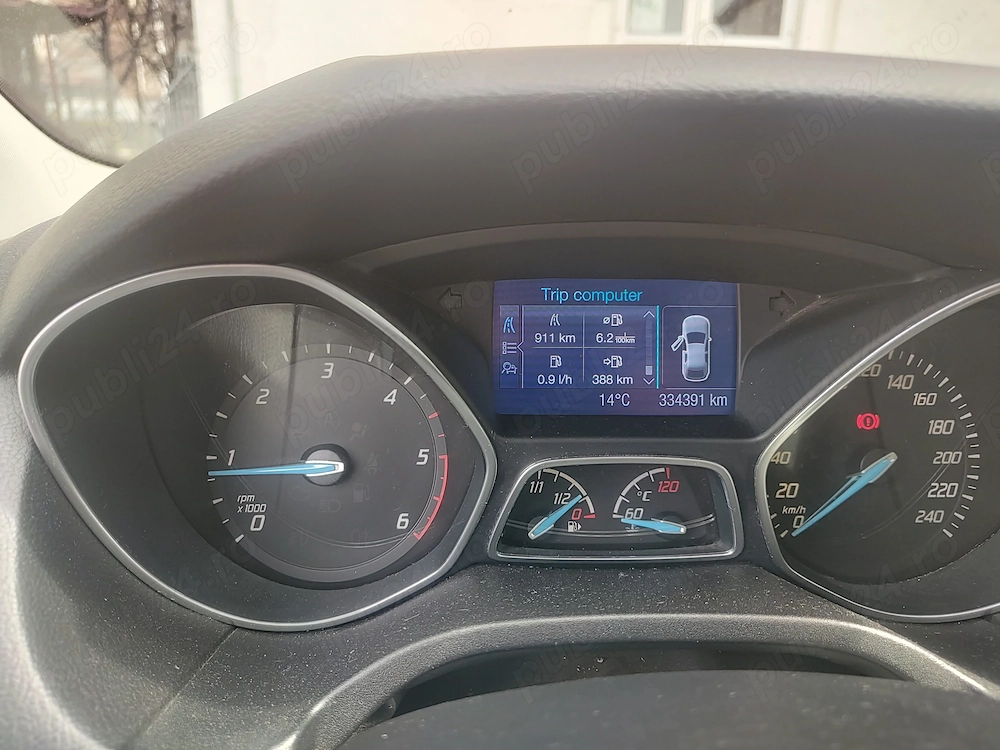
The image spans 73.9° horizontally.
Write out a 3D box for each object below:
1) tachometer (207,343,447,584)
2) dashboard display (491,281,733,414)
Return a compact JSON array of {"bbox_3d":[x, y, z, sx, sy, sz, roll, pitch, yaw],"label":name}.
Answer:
[{"bbox_3d":[-0.067,0.035,0.259,0.093,0.093,0.016,0,0,0],"label":"tachometer"},{"bbox_3d":[0.044,-0.011,0.255,0.092,0.052,0.008,0,0,0],"label":"dashboard display"}]

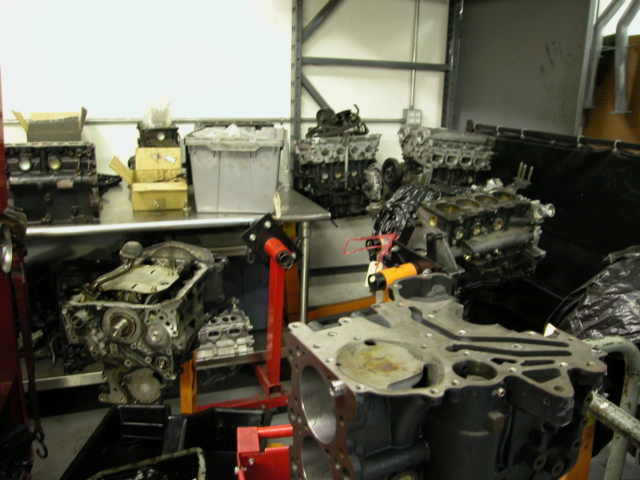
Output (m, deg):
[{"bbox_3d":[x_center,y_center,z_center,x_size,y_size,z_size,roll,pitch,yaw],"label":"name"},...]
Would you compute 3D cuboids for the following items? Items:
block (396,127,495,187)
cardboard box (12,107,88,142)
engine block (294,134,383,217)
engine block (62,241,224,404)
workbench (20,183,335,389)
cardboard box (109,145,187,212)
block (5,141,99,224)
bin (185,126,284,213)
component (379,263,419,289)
[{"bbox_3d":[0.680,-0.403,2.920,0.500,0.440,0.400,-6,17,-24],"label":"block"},{"bbox_3d":[-1.252,-0.525,2.436,0.285,0.185,0.210,-4,17,-19],"label":"cardboard box"},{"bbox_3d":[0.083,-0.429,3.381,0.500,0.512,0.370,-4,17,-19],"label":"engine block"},{"bbox_3d":[-0.562,0.250,1.771,0.370,0.450,0.440,3,16,5],"label":"engine block"},{"bbox_3d":[-0.955,0.241,2.762,1.830,0.890,0.860,-4,17,-19],"label":"workbench"},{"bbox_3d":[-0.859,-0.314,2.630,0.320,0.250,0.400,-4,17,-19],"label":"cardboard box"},{"bbox_3d":[-1.194,-0.267,2.290,0.400,0.330,0.290,-4,17,-19],"label":"block"},{"bbox_3d":[-0.411,-0.387,2.717,0.445,0.375,0.660,1,16,-3],"label":"bin"},{"bbox_3d":[0.273,0.120,1.780,0.150,0.064,0.062,-13,21,-41],"label":"component"}]

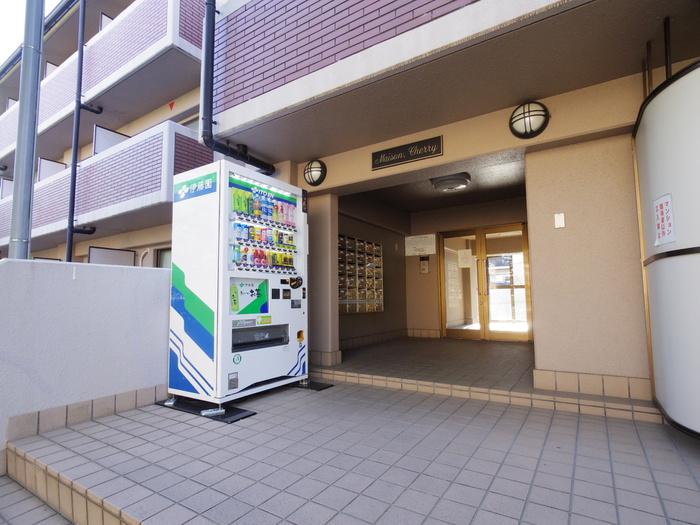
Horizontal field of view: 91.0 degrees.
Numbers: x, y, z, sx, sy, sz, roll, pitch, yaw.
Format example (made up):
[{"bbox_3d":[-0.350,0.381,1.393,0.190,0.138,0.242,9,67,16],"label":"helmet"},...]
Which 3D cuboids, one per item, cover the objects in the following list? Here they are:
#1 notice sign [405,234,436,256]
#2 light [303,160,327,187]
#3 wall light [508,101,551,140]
[{"bbox_3d":[1.224,-0.295,5.985,0.540,0.340,0.020,-4,-6,31],"label":"notice sign"},{"bbox_3d":[-0.390,-0.979,3.742,0.280,0.280,0.105,-4,-6,31],"label":"light"},{"bbox_3d":[1.393,-1.117,2.672,0.280,0.280,0.105,-4,-6,31],"label":"wall light"}]

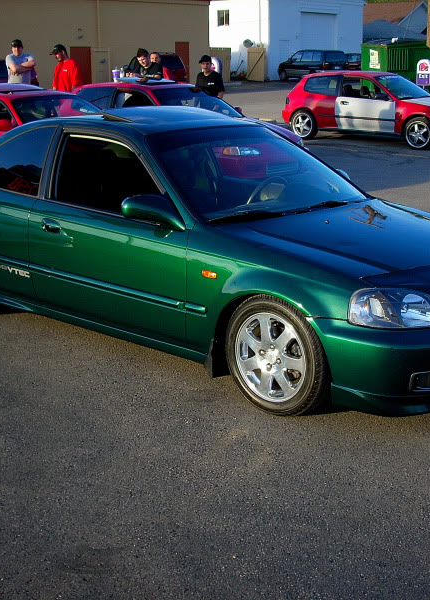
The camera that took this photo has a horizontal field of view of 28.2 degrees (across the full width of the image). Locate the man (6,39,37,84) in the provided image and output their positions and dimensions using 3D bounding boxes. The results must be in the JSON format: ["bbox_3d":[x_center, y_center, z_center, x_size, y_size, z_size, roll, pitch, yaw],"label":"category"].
[{"bbox_3d":[-2.891,-3.016,13.067,0.560,1.860,0.380,-3,16,-8],"label":"man"}]

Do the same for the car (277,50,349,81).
[{"bbox_3d":[5.363,-13.177,48.337,1.870,1.750,4.750,-10,19,-31],"label":"car"}]

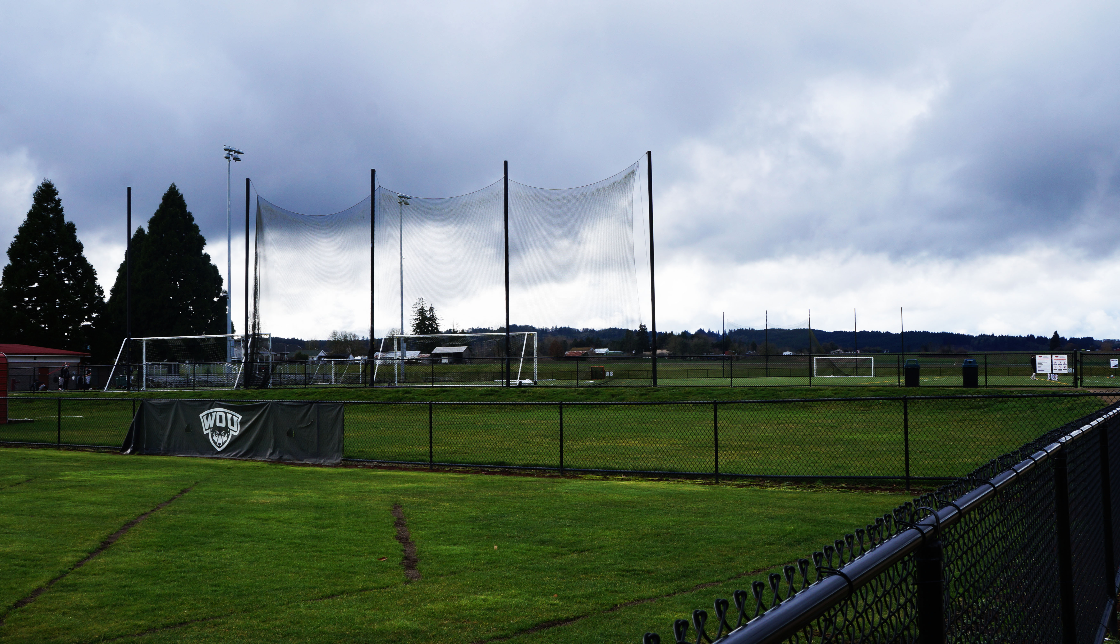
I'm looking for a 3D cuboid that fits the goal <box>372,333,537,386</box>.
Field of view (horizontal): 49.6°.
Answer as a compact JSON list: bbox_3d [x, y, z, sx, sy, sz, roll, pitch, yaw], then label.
[{"bbox_3d":[-5.037,1.767,58.028,7.500,2.520,2.450,-2,-3,19],"label":"goal"}]

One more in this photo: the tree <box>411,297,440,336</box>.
[{"bbox_3d":[-44.454,2.741,400.000,9.500,22.000,9.500,-1,-3,0],"label":"tree"}]

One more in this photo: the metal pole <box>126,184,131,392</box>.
[{"bbox_3d":[-19.611,-1.473,55.200,0.180,9.380,0.180,-2,-3,17],"label":"metal pole"}]

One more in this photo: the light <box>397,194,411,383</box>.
[{"bbox_3d":[-19.786,-4.338,154.850,1.100,24.170,2.700,-2,-3,22],"label":"light"}]

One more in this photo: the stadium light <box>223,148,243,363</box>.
[{"bbox_3d":[-32.848,-5.644,121.850,1.100,24.200,2.700,-2,-3,22],"label":"stadium light"}]

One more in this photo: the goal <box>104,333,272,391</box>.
[{"bbox_3d":[-17.456,1.869,56.901,7.500,2.520,2.550,-2,-3,22],"label":"goal"}]

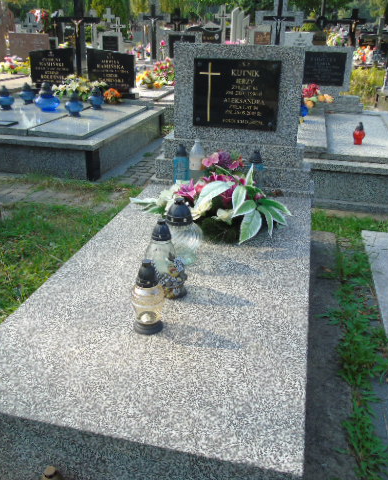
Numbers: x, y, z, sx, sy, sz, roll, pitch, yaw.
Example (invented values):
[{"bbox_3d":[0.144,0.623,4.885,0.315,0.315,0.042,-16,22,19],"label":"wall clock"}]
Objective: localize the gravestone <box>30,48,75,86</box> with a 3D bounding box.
[{"bbox_3d":[-2.051,-2.501,6.700,0.680,0.560,0.100,3,25,6],"label":"gravestone"}]

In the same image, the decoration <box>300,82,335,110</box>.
[{"bbox_3d":[1.477,-1.711,5.550,0.420,0.340,0.320,6,25,12],"label":"decoration"}]

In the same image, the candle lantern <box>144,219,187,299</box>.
[{"bbox_3d":[-0.105,0.059,1.718,0.165,0.288,0.150,-5,25,-10],"label":"candle lantern"}]

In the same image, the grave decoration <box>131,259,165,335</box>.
[{"bbox_3d":[-0.151,0.178,1.501,0.109,0.250,0.109,0,24,0],"label":"grave decoration"}]

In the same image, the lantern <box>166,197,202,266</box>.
[{"bbox_3d":[-0.043,-0.043,1.962,0.162,0.272,0.162,0,24,0],"label":"lantern"}]

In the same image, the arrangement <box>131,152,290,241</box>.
[{"bbox_3d":[0.097,-0.228,2.350,0.780,0.290,0.480,6,25,12],"label":"arrangement"}]

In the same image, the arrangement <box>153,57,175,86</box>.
[{"bbox_3d":[-0.514,-2.981,8.200,0.460,0.520,0.380,6,25,12],"label":"arrangement"}]

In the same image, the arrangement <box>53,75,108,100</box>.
[{"bbox_3d":[-1.510,-2.016,6.150,0.720,0.350,0.380,6,25,12],"label":"arrangement"}]

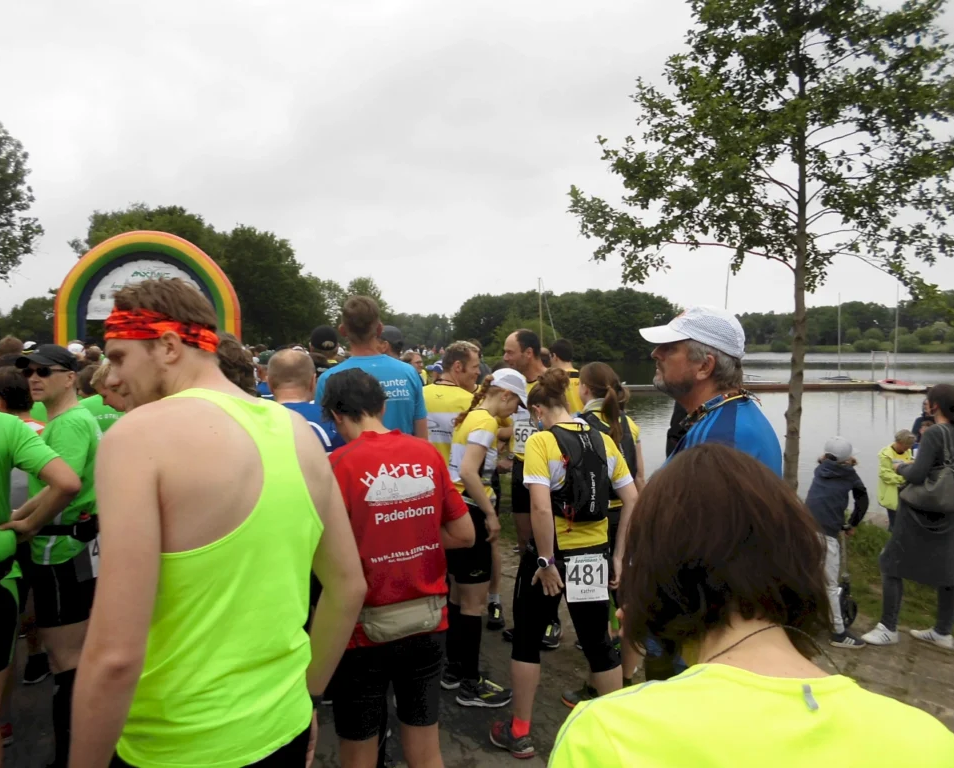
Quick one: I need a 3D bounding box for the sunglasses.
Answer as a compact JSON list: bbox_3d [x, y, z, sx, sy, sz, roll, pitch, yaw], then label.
[{"bbox_3d":[-1.746,-0.049,3.120,0.145,0.045,0.140,1,3,11],"label":"sunglasses"}]

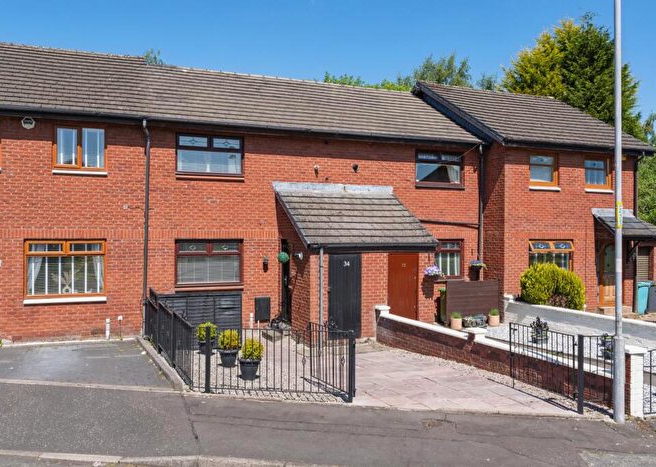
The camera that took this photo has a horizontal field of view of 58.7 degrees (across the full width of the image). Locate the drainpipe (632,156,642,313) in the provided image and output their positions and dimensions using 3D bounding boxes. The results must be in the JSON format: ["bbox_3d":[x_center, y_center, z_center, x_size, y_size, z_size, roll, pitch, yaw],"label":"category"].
[{"bbox_3d":[10.165,-0.008,18.987,0.090,5.160,0.300,0,-1,-23],"label":"drainpipe"}]

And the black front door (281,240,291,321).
[{"bbox_3d":[-1.007,1.167,14.514,0.080,2.000,0.860,0,-1,-23],"label":"black front door"}]

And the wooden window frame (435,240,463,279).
[{"bbox_3d":[3.320,0.780,17.436,1.706,1.160,0.100,0,-1,-23],"label":"wooden window frame"}]

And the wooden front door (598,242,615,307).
[{"bbox_3d":[9.086,1.312,18.717,0.983,2.047,0.090,0,0,-22],"label":"wooden front door"}]

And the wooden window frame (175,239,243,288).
[{"bbox_3d":[-2.940,0.768,14.589,1.694,1.237,0.120,0,-1,-23],"label":"wooden window frame"}]

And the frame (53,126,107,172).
[{"bbox_3d":[-5.697,-1.981,13.438,1.113,1.015,0.120,0,-1,-23],"label":"frame"}]

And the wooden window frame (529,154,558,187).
[{"bbox_3d":[6.541,-1.956,17.769,1.183,1.028,0.100,0,-1,-23],"label":"wooden window frame"}]

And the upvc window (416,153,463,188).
[{"bbox_3d":[3.344,-1.905,17.307,1.706,1.114,0.120,0,-1,-23],"label":"upvc window"}]

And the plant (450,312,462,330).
[{"bbox_3d":[2.952,2.014,13.363,0.260,0.390,0.260,0,-1,0],"label":"plant"}]

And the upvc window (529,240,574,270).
[{"bbox_3d":[6.809,0.804,17.818,1.762,1.200,0.140,0,-1,-23],"label":"upvc window"}]

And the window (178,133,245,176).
[{"bbox_3d":[-2.938,-1.954,14.619,1.681,1.088,0.120,0,-1,-23],"label":"window"}]

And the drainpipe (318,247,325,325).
[{"bbox_3d":[-0.139,1.379,12.888,0.075,2.130,0.100,0,-1,-23],"label":"drainpipe"}]

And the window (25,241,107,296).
[{"bbox_3d":[-5.959,0.814,13.296,1.705,1.332,0.120,0,-1,-23],"label":"window"}]

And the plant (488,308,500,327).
[{"bbox_3d":[3.981,2.015,13.945,0.270,0.400,0.270,0,-1,-23],"label":"plant"}]

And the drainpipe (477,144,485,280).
[{"bbox_3d":[4.658,-0.356,17.711,0.110,4.700,0.120,0,-1,-23],"label":"drainpipe"}]

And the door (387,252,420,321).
[{"bbox_3d":[1.774,1.393,13.783,0.826,1.840,0.070,0,-1,-23],"label":"door"}]

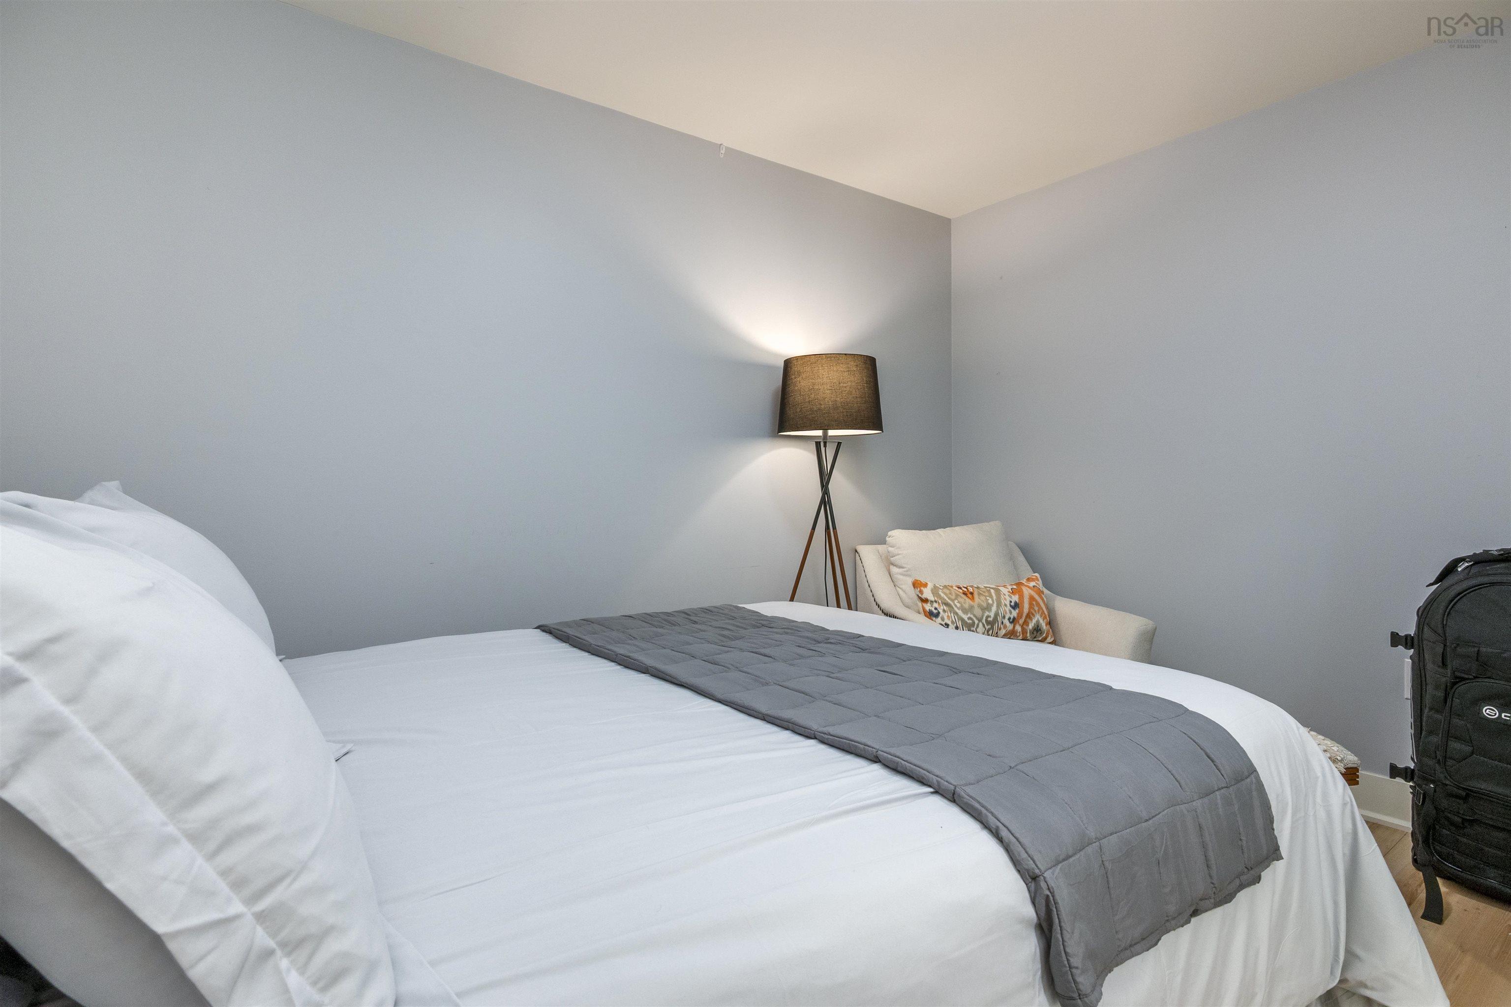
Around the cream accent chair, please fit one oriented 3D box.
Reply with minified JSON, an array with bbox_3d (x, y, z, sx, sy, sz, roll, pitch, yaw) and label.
[{"bbox_3d":[0.860,0.525,2.730,0.740,0.860,0.800,-1,1,-20],"label":"cream accent chair"}]

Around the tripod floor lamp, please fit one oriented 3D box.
[{"bbox_3d":[0.215,0.220,2.730,0.500,1.480,0.510,0,1,2],"label":"tripod floor lamp"}]

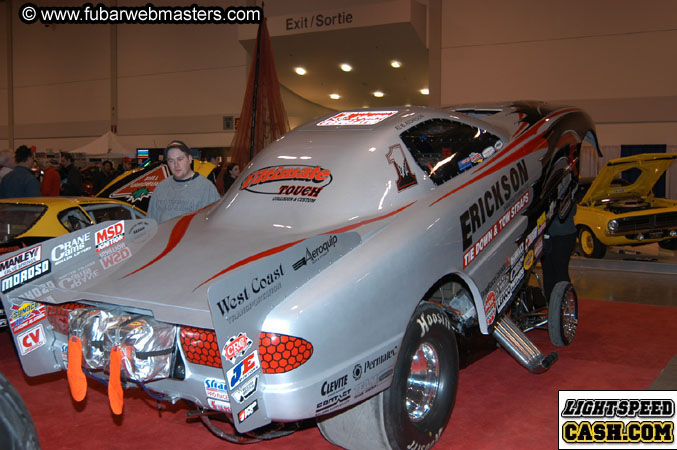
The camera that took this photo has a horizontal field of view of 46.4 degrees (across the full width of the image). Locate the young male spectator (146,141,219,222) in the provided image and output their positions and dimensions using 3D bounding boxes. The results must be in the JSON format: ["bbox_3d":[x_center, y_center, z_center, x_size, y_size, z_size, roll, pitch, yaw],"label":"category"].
[{"bbox_3d":[-1.129,0.272,5.806,0.540,1.790,0.340,0,4,-2],"label":"young male spectator"}]

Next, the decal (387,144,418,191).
[{"bbox_3d":[0.393,-0.350,4.850,0.175,0.260,0.020,-22,0,-40],"label":"decal"}]

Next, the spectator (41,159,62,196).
[{"bbox_3d":[-5.823,-0.523,16.057,0.360,1.730,0.480,1,5,13],"label":"spectator"}]

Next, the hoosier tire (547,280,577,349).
[{"bbox_3d":[2.019,0.794,7.080,0.125,0.590,0.590,3,5,31],"label":"hoosier tire"}]

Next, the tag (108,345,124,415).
[{"bbox_3d":[-0.990,0.689,3.520,0.080,0.305,0.030,1,5,12],"label":"tag"}]

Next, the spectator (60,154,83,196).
[{"bbox_3d":[-4.876,-0.423,14.455,0.370,1.790,0.480,0,4,-3],"label":"spectator"}]

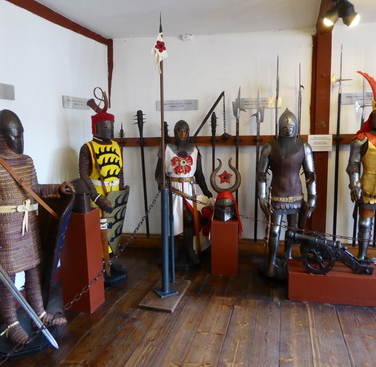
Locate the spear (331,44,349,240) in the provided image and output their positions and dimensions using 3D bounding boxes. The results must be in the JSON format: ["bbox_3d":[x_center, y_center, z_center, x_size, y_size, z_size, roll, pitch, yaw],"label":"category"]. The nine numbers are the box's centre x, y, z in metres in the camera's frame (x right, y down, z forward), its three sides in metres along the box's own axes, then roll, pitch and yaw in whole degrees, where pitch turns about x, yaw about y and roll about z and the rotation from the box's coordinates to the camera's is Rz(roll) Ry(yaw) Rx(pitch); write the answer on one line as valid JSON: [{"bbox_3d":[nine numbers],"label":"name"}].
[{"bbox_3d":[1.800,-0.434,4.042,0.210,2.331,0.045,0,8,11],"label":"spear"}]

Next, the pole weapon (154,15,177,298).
[{"bbox_3d":[-0.230,-0.222,3.269,0.170,2.660,0.150,2,9,15],"label":"pole weapon"}]

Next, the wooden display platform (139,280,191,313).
[{"bbox_3d":[-0.214,1.114,3.413,0.323,0.025,0.598,1,9,15],"label":"wooden display platform"}]

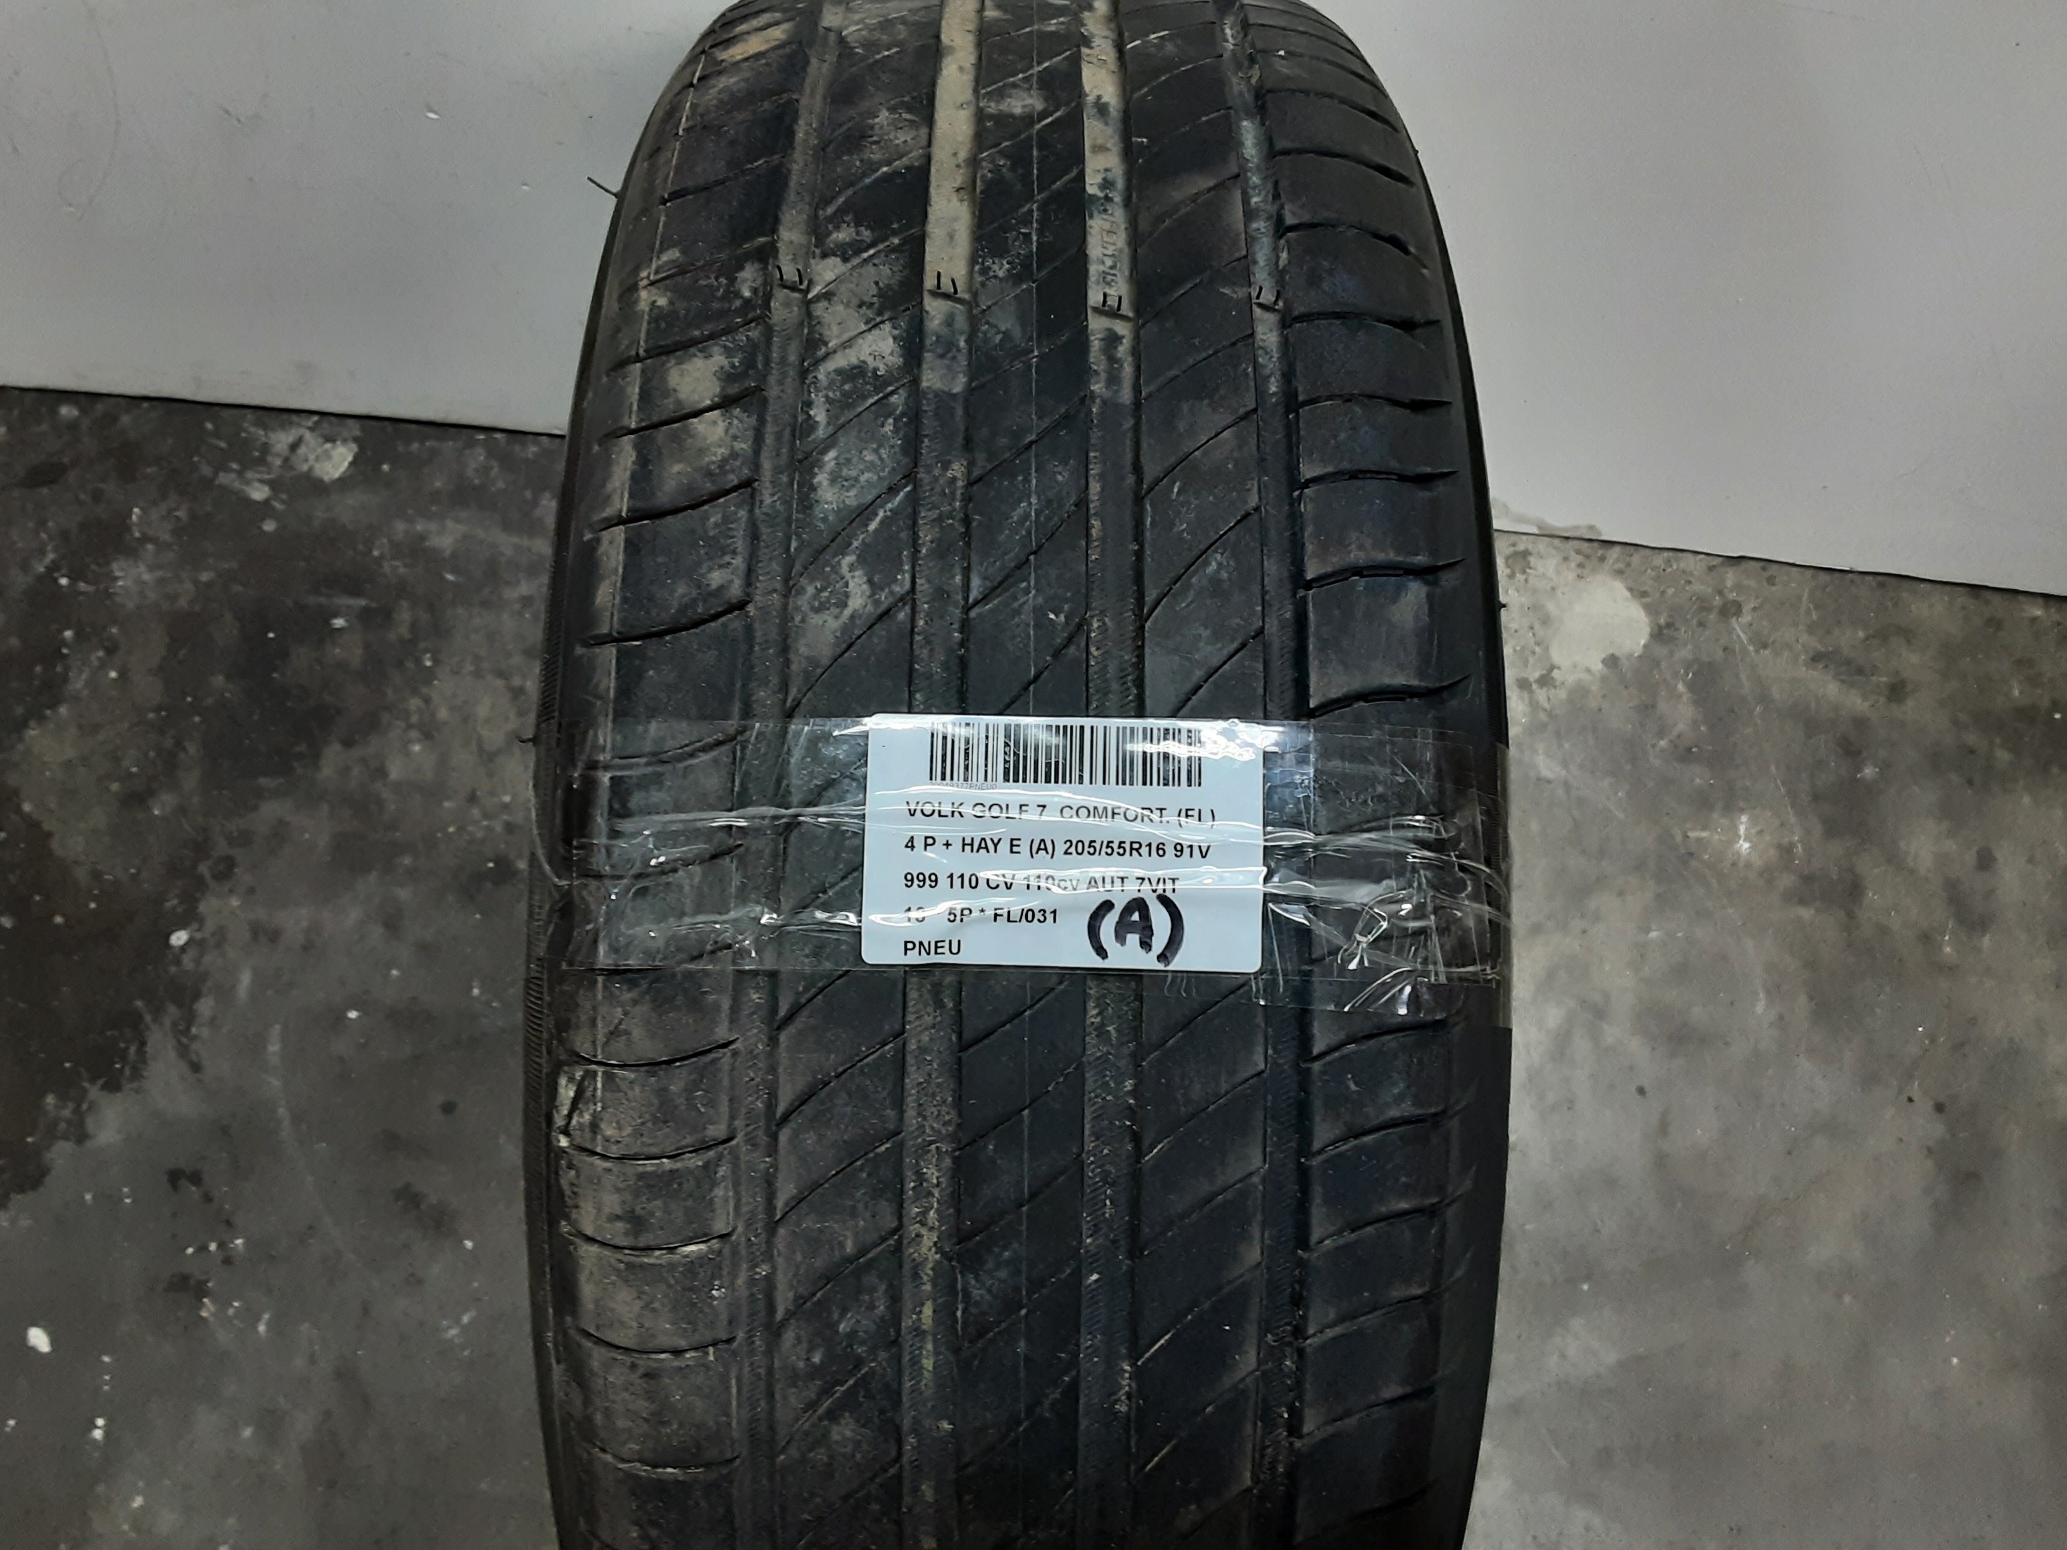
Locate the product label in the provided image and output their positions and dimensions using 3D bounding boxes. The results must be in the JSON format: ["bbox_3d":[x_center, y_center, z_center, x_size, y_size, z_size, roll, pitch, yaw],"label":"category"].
[{"bbox_3d":[0.006,0.013,0.309,0.076,0.002,0.049,1,84,1],"label":"product label"}]

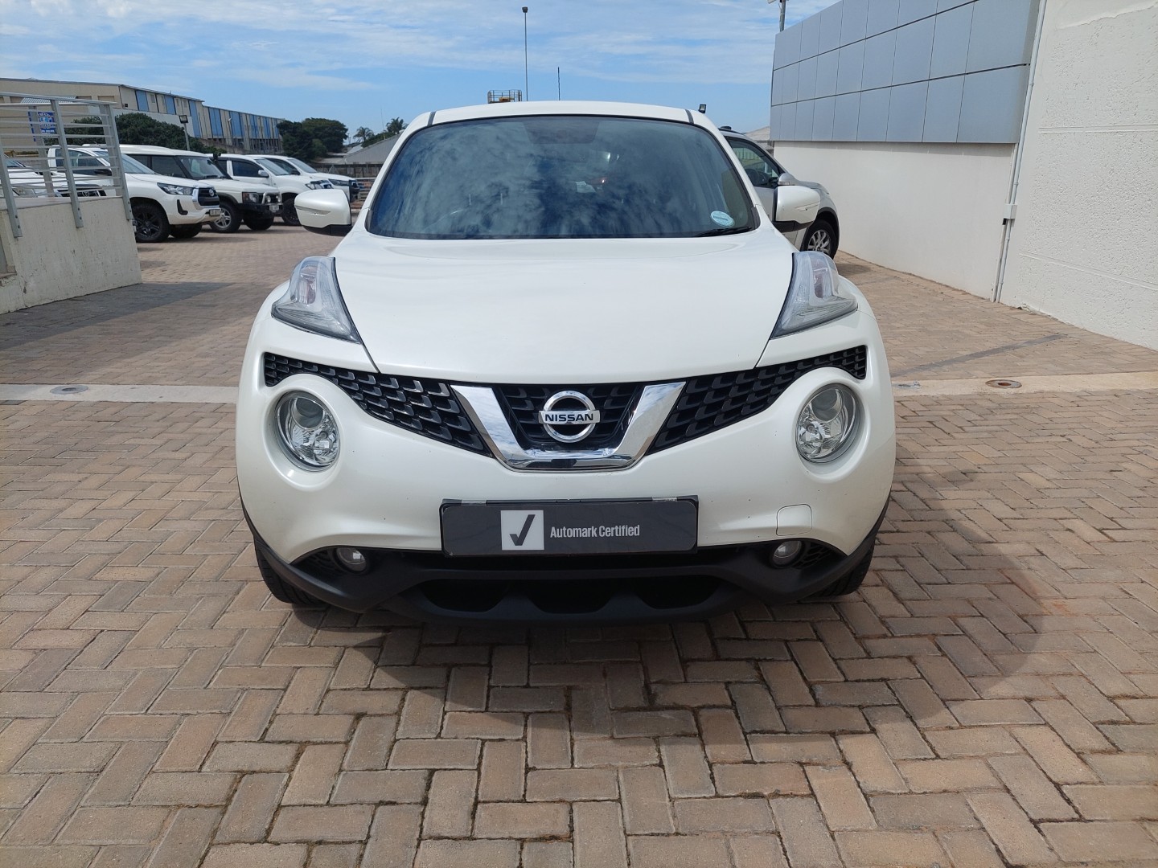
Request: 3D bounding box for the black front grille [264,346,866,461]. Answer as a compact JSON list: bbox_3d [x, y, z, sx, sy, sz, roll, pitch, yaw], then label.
[{"bbox_3d":[-0.029,-0.079,1.754,1.410,0.180,0.310,-1,17,-2],"label":"black front grille"}]

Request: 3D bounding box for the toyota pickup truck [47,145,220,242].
[{"bbox_3d":[-10.000,-4.780,16.080,5.250,1.800,1.850,-1,18,-2],"label":"toyota pickup truck"}]

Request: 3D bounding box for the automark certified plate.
[{"bbox_3d":[-0.019,0.191,1.644,0.525,0.125,0.020,-1,12,-2],"label":"automark certified plate"}]

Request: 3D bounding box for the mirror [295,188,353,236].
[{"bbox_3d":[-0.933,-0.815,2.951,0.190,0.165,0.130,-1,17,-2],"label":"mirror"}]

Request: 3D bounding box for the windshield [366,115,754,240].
[{"bbox_3d":[-0.075,-0.849,2.742,1.280,0.150,0.820,-1,46,-2],"label":"windshield"}]

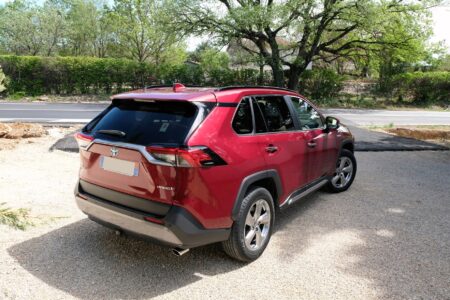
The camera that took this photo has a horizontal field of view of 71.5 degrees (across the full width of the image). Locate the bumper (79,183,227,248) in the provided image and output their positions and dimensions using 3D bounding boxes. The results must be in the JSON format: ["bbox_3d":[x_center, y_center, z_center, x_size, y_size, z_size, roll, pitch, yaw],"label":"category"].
[{"bbox_3d":[-0.812,0.534,2.972,1.800,0.410,0.570,7,12,36],"label":"bumper"}]

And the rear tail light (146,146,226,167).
[{"bbox_3d":[-0.313,0.037,2.530,0.530,0.170,0.430,7,12,36],"label":"rear tail light"}]

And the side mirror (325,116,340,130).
[{"bbox_3d":[1.498,-0.362,4.339,0.215,0.175,0.140,7,12,36],"label":"side mirror"}]

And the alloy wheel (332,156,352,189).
[{"bbox_3d":[1.878,0.355,5.192,0.495,0.495,0.190,-5,11,-27],"label":"alloy wheel"}]

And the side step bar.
[{"bbox_3d":[1.089,0.515,3.987,0.130,0.100,1.500,7,12,36],"label":"side step bar"}]

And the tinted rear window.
[{"bbox_3d":[-0.790,-0.246,2.880,1.340,0.460,0.130,7,-25,36],"label":"tinted rear window"}]

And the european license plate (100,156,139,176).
[{"bbox_3d":[-0.921,0.142,2.741,0.530,0.125,0.020,7,12,36],"label":"european license plate"}]

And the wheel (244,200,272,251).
[{"bbox_3d":[0.265,0.715,3.075,0.190,0.495,0.495,7,12,36],"label":"wheel"}]

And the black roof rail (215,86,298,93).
[{"bbox_3d":[0.431,-0.666,3.474,0.050,0.075,1.780,7,12,36],"label":"black roof rail"}]

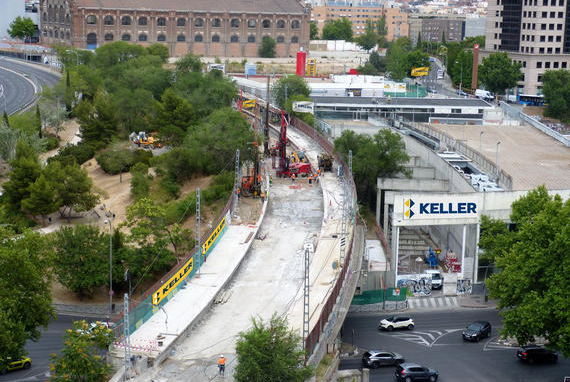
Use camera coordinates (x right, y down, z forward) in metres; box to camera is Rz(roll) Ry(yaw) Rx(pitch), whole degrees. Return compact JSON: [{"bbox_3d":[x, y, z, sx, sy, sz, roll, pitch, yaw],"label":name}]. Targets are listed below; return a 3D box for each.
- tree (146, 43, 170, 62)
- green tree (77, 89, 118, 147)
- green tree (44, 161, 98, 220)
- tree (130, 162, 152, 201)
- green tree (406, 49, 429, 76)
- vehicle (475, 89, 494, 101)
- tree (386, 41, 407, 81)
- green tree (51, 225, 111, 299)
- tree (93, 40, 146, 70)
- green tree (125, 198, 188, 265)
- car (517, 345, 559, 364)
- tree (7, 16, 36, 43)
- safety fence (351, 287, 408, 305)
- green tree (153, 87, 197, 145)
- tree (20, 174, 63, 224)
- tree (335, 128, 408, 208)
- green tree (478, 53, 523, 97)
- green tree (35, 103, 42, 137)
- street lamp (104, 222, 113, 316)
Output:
[{"bbox_3d":[-38.337,-41.335,344.278,7.284,6.650,7.284,1,13,0],"label":"tree"},{"bbox_3d":[-37.838,-14.555,228.719,8.498,11.790,8.498,1,13,0],"label":"green tree"},{"bbox_3d":[-33.778,-0.079,179.000,8.700,9.100,8.200,1,12,0],"label":"green tree"},{"bbox_3d":[-23.986,-1.588,190.000,3.700,6.600,3.600,1,12,0],"label":"tree"},{"bbox_3d":[45.020,-42.500,382.790,8.440,9.900,8.020,1,10,0],"label":"green tree"},{"bbox_3d":[61.230,-29.237,348.000,2.000,2.500,5.600,-6,14,-33],"label":"vehicle"},{"bbox_3d":[30.837,-35.248,310.783,5.764,11.203,5.764,1,13,0],"label":"tree"},{"bbox_3d":[-26.086,9.121,145.000,7.700,9.400,7.400,1,12,0],"label":"green tree"},{"bbox_3d":[-53.050,-42.610,364.360,16.720,11.810,14.210,1,10,0],"label":"tree"},{"bbox_3d":[-17.641,5.692,156.962,9.174,9.556,8.257,1,13,0],"label":"green tree"},{"bbox_3d":[28.360,18.200,127.020,4.550,1.550,1.860,-2,11,-20],"label":"car"},{"bbox_3d":[-105.474,-64.846,455.000,12.000,12.000,11.000,1,12,0],"label":"tree"},{"bbox_3d":[12.384,14.029,150.955,8.210,1.850,0.400,-2,13,-15],"label":"safety fence"},{"bbox_3d":[-21.700,-14.730,223.630,8.500,11.270,8.070,1,10,0],"label":"green tree"},{"bbox_3d":[-37.633,1.406,175.124,6.503,8.065,6.503,1,13,0],"label":"tree"},{"bbox_3d":[13.194,-2.769,168.635,11.366,12.570,10.798,1,13,0],"label":"tree"},{"bbox_3d":[67.871,-36.534,358.000,13.800,14.500,12.500,1,12,0],"label":"green tree"},{"bbox_3d":[-49.570,-14.030,228.840,1.210,6.990,1.210,1,10,0],"label":"green tree"},{"bbox_3d":[-21.280,9.570,137.060,1.100,12.350,0.400,-9,15,-44],"label":"street lamp"}]

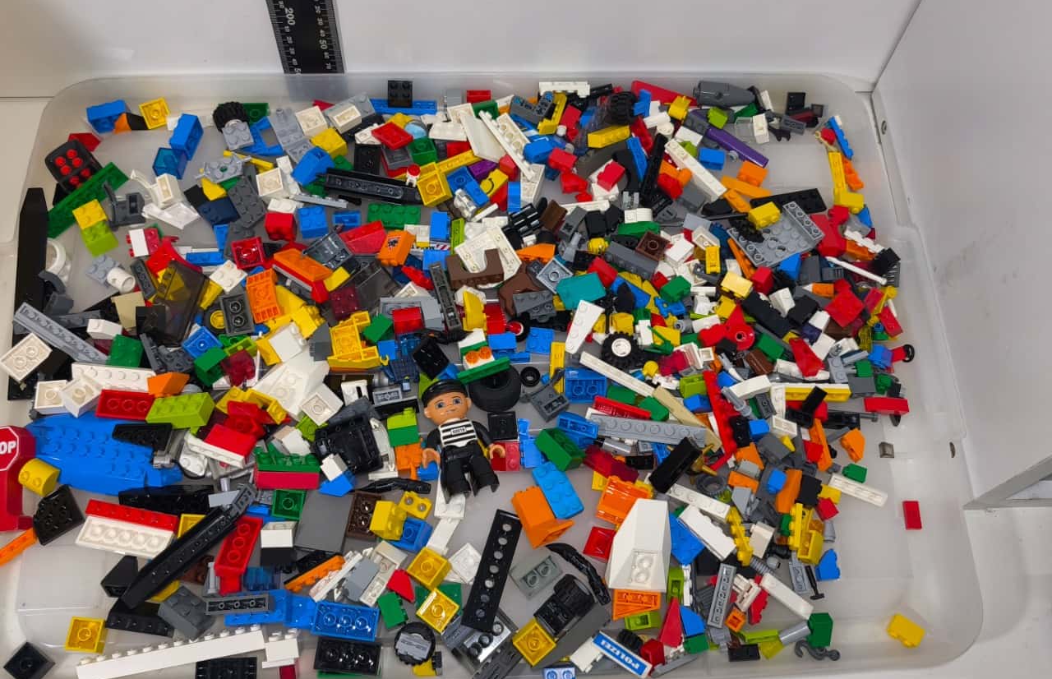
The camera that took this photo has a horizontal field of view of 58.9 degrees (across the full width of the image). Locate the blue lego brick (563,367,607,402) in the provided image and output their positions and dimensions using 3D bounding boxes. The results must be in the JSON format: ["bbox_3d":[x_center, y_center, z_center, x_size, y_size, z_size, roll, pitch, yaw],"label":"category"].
[{"bbox_3d":[0.035,0.026,0.532,0.024,0.016,0.011,-1,31,9],"label":"blue lego brick"}]

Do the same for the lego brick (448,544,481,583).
[{"bbox_3d":[-0.032,0.122,0.505,0.016,0.005,0.016,41,64,20],"label":"lego brick"}]

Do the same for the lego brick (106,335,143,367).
[{"bbox_3d":[-0.230,0.008,0.539,0.016,0.010,0.016,11,74,-3],"label":"lego brick"}]

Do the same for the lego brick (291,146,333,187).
[{"bbox_3d":[-0.134,-0.109,0.584,0.010,0.020,0.016,40,24,-4],"label":"lego brick"}]

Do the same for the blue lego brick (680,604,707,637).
[{"bbox_3d":[0.087,0.148,0.496,0.011,0.012,0.016,-10,78,-16],"label":"blue lego brick"}]

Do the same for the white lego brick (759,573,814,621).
[{"bbox_3d":[0.143,0.141,0.512,0.032,0.003,0.008,36,70,0],"label":"white lego brick"}]

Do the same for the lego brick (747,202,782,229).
[{"bbox_3d":[0.151,-0.078,0.589,0.016,0.008,0.011,-25,57,-3],"label":"lego brick"}]

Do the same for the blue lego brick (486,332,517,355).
[{"bbox_3d":[-0.016,0.003,0.556,0.016,0.016,0.011,-2,69,-18],"label":"blue lego brick"}]

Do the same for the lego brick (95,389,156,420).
[{"bbox_3d":[-0.222,0.038,0.523,0.032,0.005,0.016,4,68,-2],"label":"lego brick"}]

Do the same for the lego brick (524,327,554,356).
[{"bbox_3d":[0.009,0.001,0.562,0.016,0.005,0.016,5,67,14],"label":"lego brick"}]

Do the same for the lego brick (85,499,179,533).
[{"bbox_3d":[-0.215,0.096,0.507,0.048,0.005,0.008,11,75,1],"label":"lego brick"}]

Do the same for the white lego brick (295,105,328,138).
[{"bbox_3d":[-0.144,-0.146,0.630,0.016,0.011,0.016,-23,69,-14],"label":"white lego brick"}]

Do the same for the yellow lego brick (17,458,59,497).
[{"bbox_3d":[-0.270,0.077,0.515,0.016,0.011,0.016,23,91,7],"label":"yellow lego brick"}]

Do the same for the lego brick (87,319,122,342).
[{"bbox_3d":[-0.249,-0.006,0.550,0.016,0.011,0.008,1,68,-7],"label":"lego brick"}]

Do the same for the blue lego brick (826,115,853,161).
[{"bbox_3d":[0.216,-0.137,0.637,0.005,0.008,0.032,-24,66,22],"label":"blue lego brick"}]

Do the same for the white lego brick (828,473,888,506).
[{"bbox_3d":[0.191,0.088,0.540,0.032,0.005,0.008,22,64,8],"label":"white lego brick"}]

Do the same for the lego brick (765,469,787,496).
[{"bbox_3d":[0.138,0.079,0.516,0.008,0.008,0.011,22,64,11],"label":"lego brick"}]

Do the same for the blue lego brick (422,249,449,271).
[{"bbox_3d":[-0.055,-0.052,0.576,0.016,0.011,0.016,2,62,-4],"label":"blue lego brick"}]

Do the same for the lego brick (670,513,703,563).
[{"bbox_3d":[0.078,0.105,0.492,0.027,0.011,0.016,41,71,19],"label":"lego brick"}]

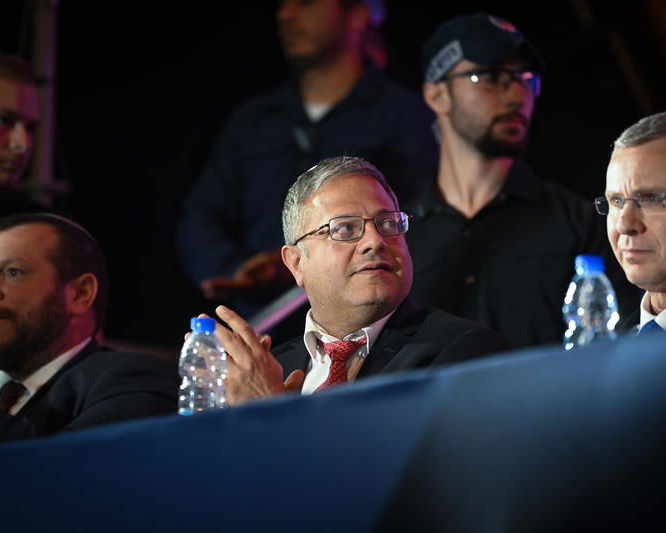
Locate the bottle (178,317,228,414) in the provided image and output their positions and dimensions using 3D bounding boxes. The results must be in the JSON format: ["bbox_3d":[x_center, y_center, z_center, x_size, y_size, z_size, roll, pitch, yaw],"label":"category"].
[{"bbox_3d":[-0.170,0.164,5.500,0.062,0.195,0.062,0,-7,0],"label":"bottle"}]

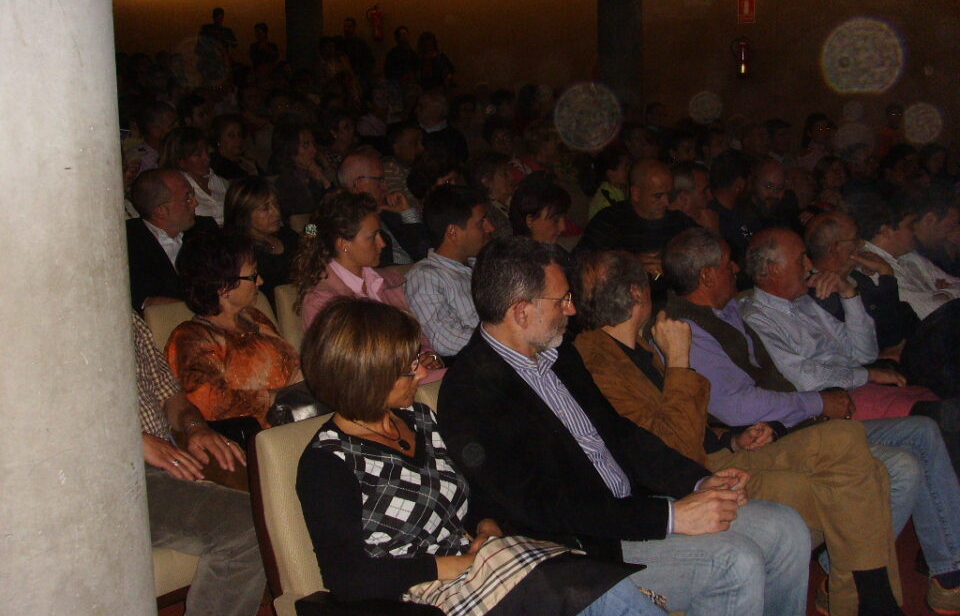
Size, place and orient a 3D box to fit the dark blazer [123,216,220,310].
[{"bbox_3d":[-1.077,-0.073,3.680,0.390,0.560,0.490,5,10,33],"label":"dark blazer"}]

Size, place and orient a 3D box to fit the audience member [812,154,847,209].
[{"bbox_3d":[2.947,-0.580,8.597,0.720,1.250,0.480,5,10,33],"label":"audience member"}]

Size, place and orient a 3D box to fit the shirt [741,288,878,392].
[{"bbox_3d":[1.069,0.125,3.520,0.410,0.450,0.470,5,10,33],"label":"shirt"}]

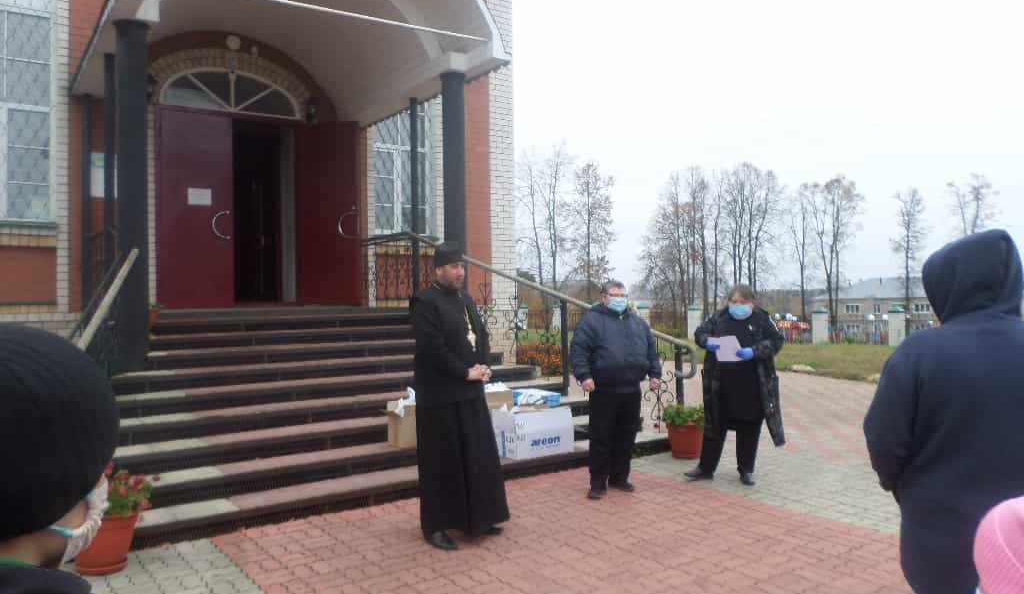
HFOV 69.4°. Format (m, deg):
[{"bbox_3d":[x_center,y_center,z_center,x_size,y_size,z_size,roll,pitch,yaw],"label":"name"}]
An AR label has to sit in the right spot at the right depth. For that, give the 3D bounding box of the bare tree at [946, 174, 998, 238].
[{"bbox_3d":[29.890,-2.759,48.000,3.375,10.515,3.206,-1,0,0],"label":"bare tree"}]

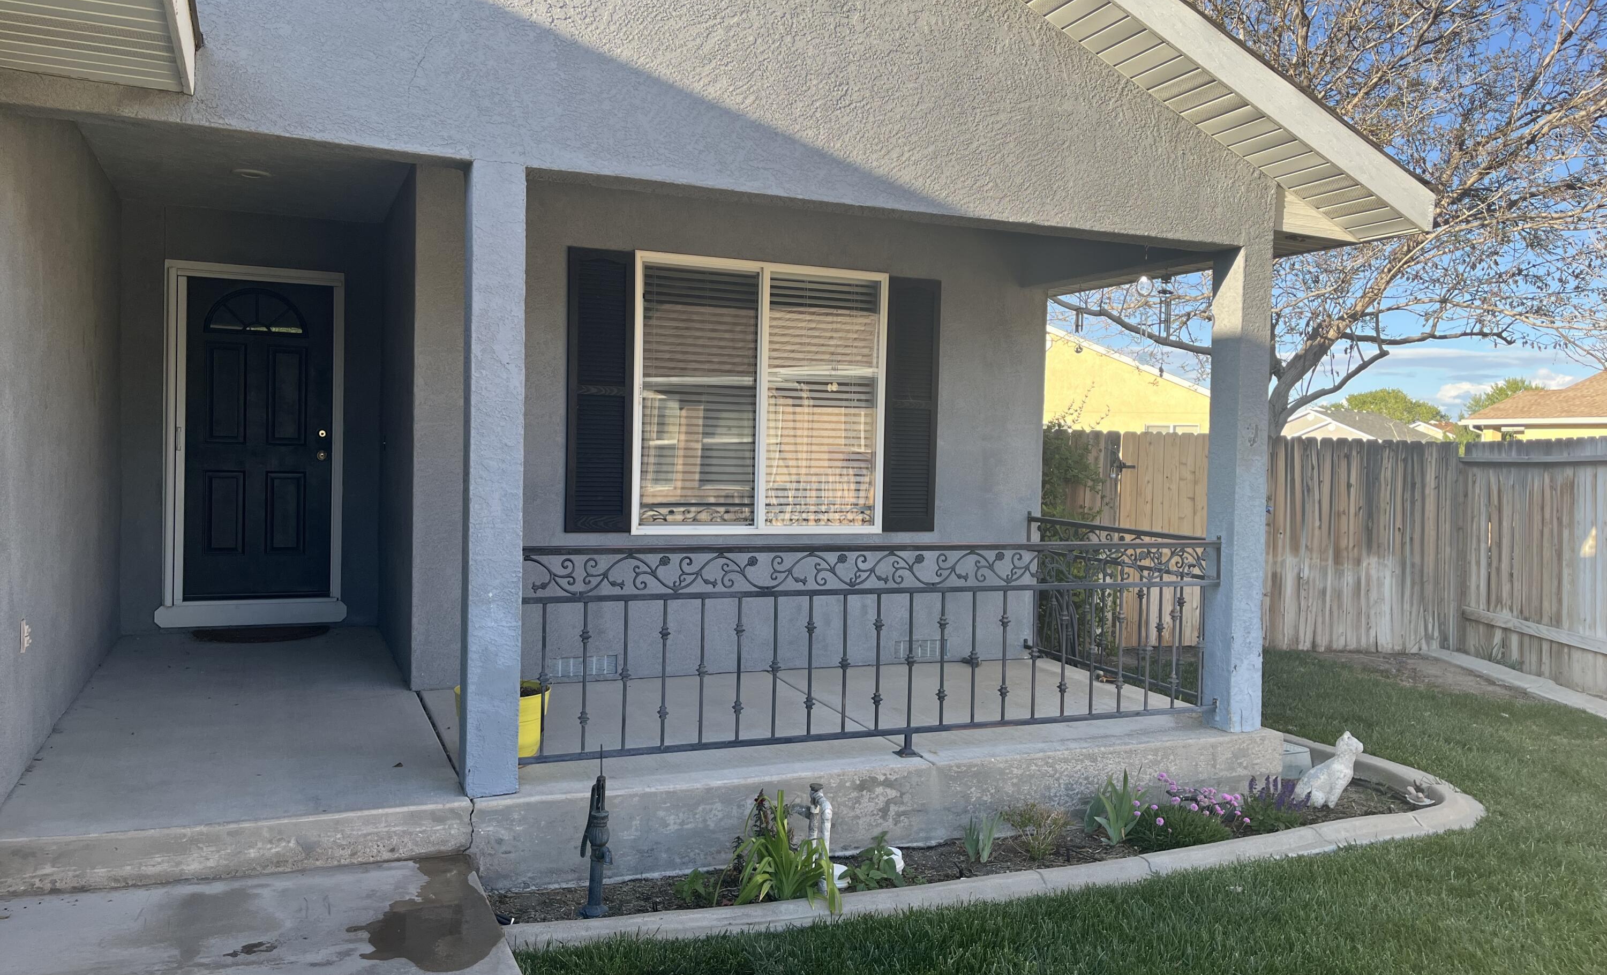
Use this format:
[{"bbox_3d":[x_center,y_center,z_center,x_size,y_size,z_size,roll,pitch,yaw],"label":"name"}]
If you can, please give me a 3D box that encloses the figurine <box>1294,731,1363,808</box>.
[{"bbox_3d":[2.468,1.327,5.669,0.310,0.360,0.180,2,1,33],"label":"figurine"}]

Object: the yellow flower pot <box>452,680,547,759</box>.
[{"bbox_3d":[-1.240,0.956,4.966,0.375,0.270,0.375,1,1,-23],"label":"yellow flower pot"}]

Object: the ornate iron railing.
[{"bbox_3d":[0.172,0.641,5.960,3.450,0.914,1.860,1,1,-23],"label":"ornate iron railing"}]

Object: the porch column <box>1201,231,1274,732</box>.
[{"bbox_3d":[2.070,-0.005,5.762,0.186,2.290,0.201,1,1,-23],"label":"porch column"}]

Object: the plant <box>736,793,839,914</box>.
[{"bbox_3d":[-0.062,1.325,4.400,0.390,0.380,0.360,1,1,0],"label":"plant"}]

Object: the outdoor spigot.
[{"bbox_3d":[-0.717,1.238,4.168,0.150,0.490,0.100,2,1,37],"label":"outdoor spigot"}]

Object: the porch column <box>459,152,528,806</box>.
[{"bbox_3d":[-1.135,-0.025,4.405,0.186,2.257,0.201,1,1,-23],"label":"porch column"}]

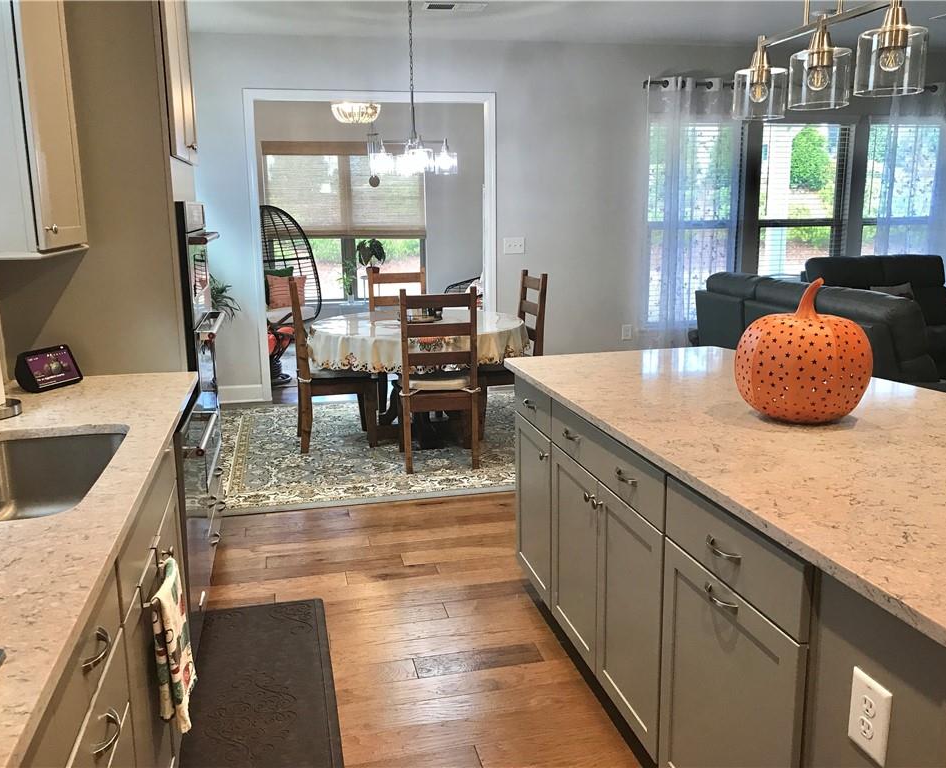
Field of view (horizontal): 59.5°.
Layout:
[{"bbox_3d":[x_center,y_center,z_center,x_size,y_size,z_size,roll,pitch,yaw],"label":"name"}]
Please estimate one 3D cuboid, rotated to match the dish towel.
[{"bbox_3d":[-0.605,0.538,1.697,0.069,0.305,0.286,-3,12,-13],"label":"dish towel"}]

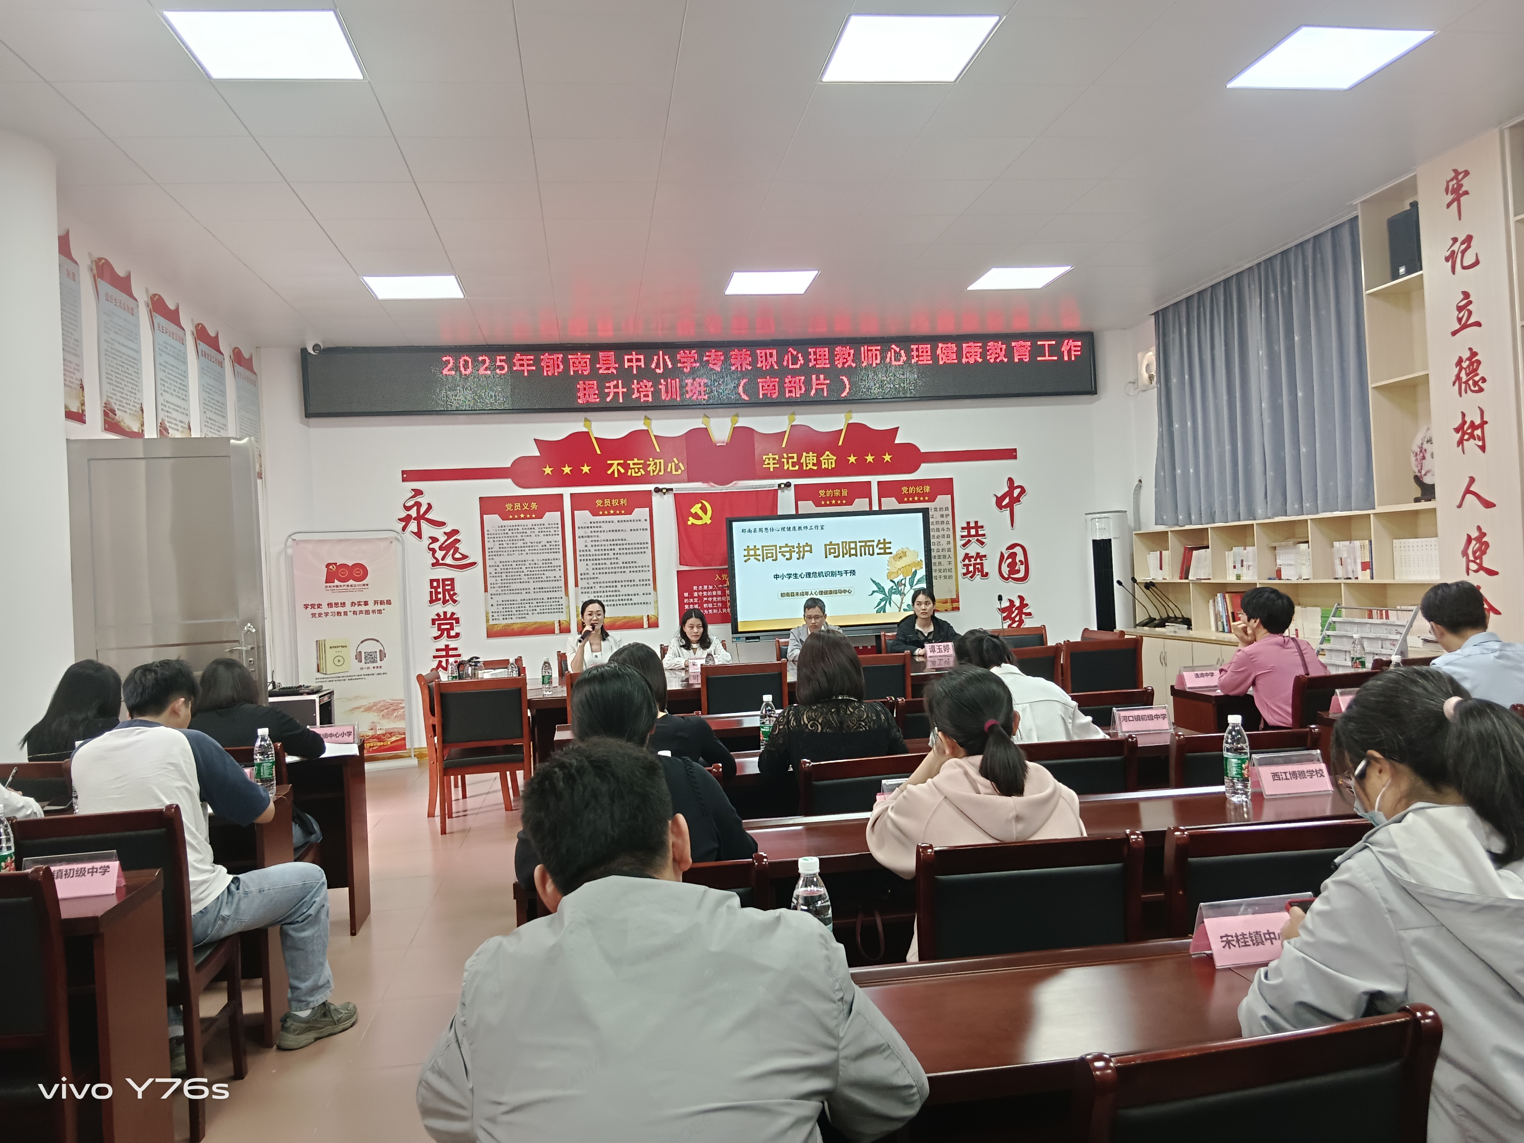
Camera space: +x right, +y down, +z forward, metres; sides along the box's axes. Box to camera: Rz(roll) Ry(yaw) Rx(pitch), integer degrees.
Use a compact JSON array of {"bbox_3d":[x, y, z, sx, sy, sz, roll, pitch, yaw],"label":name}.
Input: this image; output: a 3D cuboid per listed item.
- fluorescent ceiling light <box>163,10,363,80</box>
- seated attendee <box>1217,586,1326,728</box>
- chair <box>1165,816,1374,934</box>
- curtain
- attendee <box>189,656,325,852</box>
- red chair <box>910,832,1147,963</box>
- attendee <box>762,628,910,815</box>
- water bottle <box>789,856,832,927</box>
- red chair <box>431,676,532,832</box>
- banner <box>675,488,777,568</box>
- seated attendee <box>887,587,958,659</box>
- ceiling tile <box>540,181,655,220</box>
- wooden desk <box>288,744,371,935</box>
[{"bbox_3d":[-1.800,-1.927,4.189,0.590,0.030,0.590,-3,0,-8],"label":"fluorescent ceiling light"},{"bbox_3d":[2.287,0.702,5.097,0.520,1.240,0.680,-3,0,-16],"label":"seated attendee"},{"bbox_3d":[0.959,0.928,2.399,0.434,0.899,0.525,-3,0,-8],"label":"chair"},{"bbox_3d":[3.585,-1.298,8.531,0.130,1.810,2.750,-3,0,-8],"label":"curtain"},{"bbox_3d":[-1.960,0.918,4.354,0.530,1.180,0.750,-3,0,-4],"label":"attendee"},{"bbox_3d":[0.522,0.966,2.466,0.460,0.885,0.500,-3,0,-4],"label":"red chair"},{"bbox_3d":[0.236,0.809,3.765,0.520,1.240,0.750,-3,0,-8],"label":"attendee"},{"bbox_3d":[0.079,0.562,1.784,0.066,0.230,0.066,-3,0,-8],"label":"water bottle"},{"bbox_3d":[-1.675,1.083,6.990,0.520,0.920,0.600,-3,0,-6],"label":"red chair"},{"bbox_3d":[-0.283,-0.396,10.070,0.930,0.640,0.030,-3,0,-8],"label":"banner"},{"bbox_3d":[1.256,0.741,8.669,0.545,1.242,0.626,-3,0,-8],"label":"seated attendee"},{"bbox_3d":[-0.877,-1.995,6.151,0.600,0.020,0.590,-3,0,-8],"label":"ceiling tile"},{"bbox_3d":[-2.422,1.193,4.949,1.320,0.770,0.480,-3,0,-8],"label":"wooden desk"}]

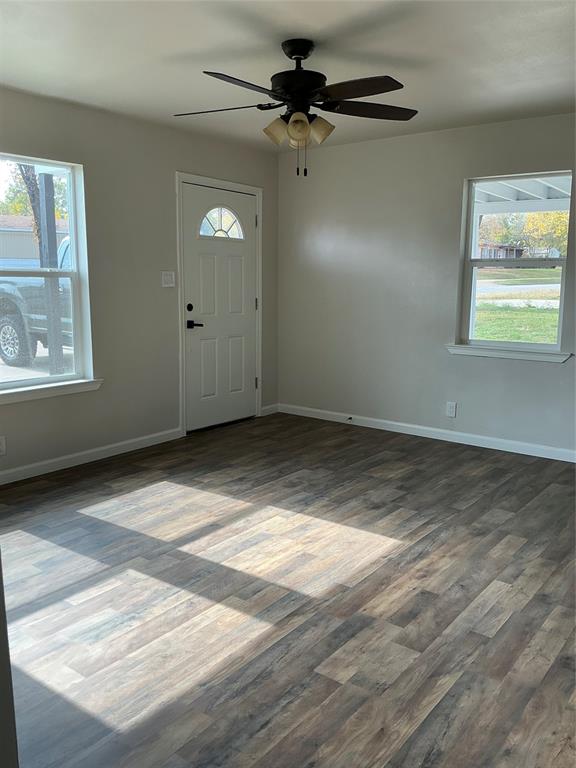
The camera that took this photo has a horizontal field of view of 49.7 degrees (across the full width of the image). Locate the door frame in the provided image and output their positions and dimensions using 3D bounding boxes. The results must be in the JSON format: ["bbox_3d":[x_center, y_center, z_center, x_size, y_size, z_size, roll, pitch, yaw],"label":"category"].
[{"bbox_3d":[-0.596,-0.672,5.470,0.120,2.144,1.061,8,12,37],"label":"door frame"}]

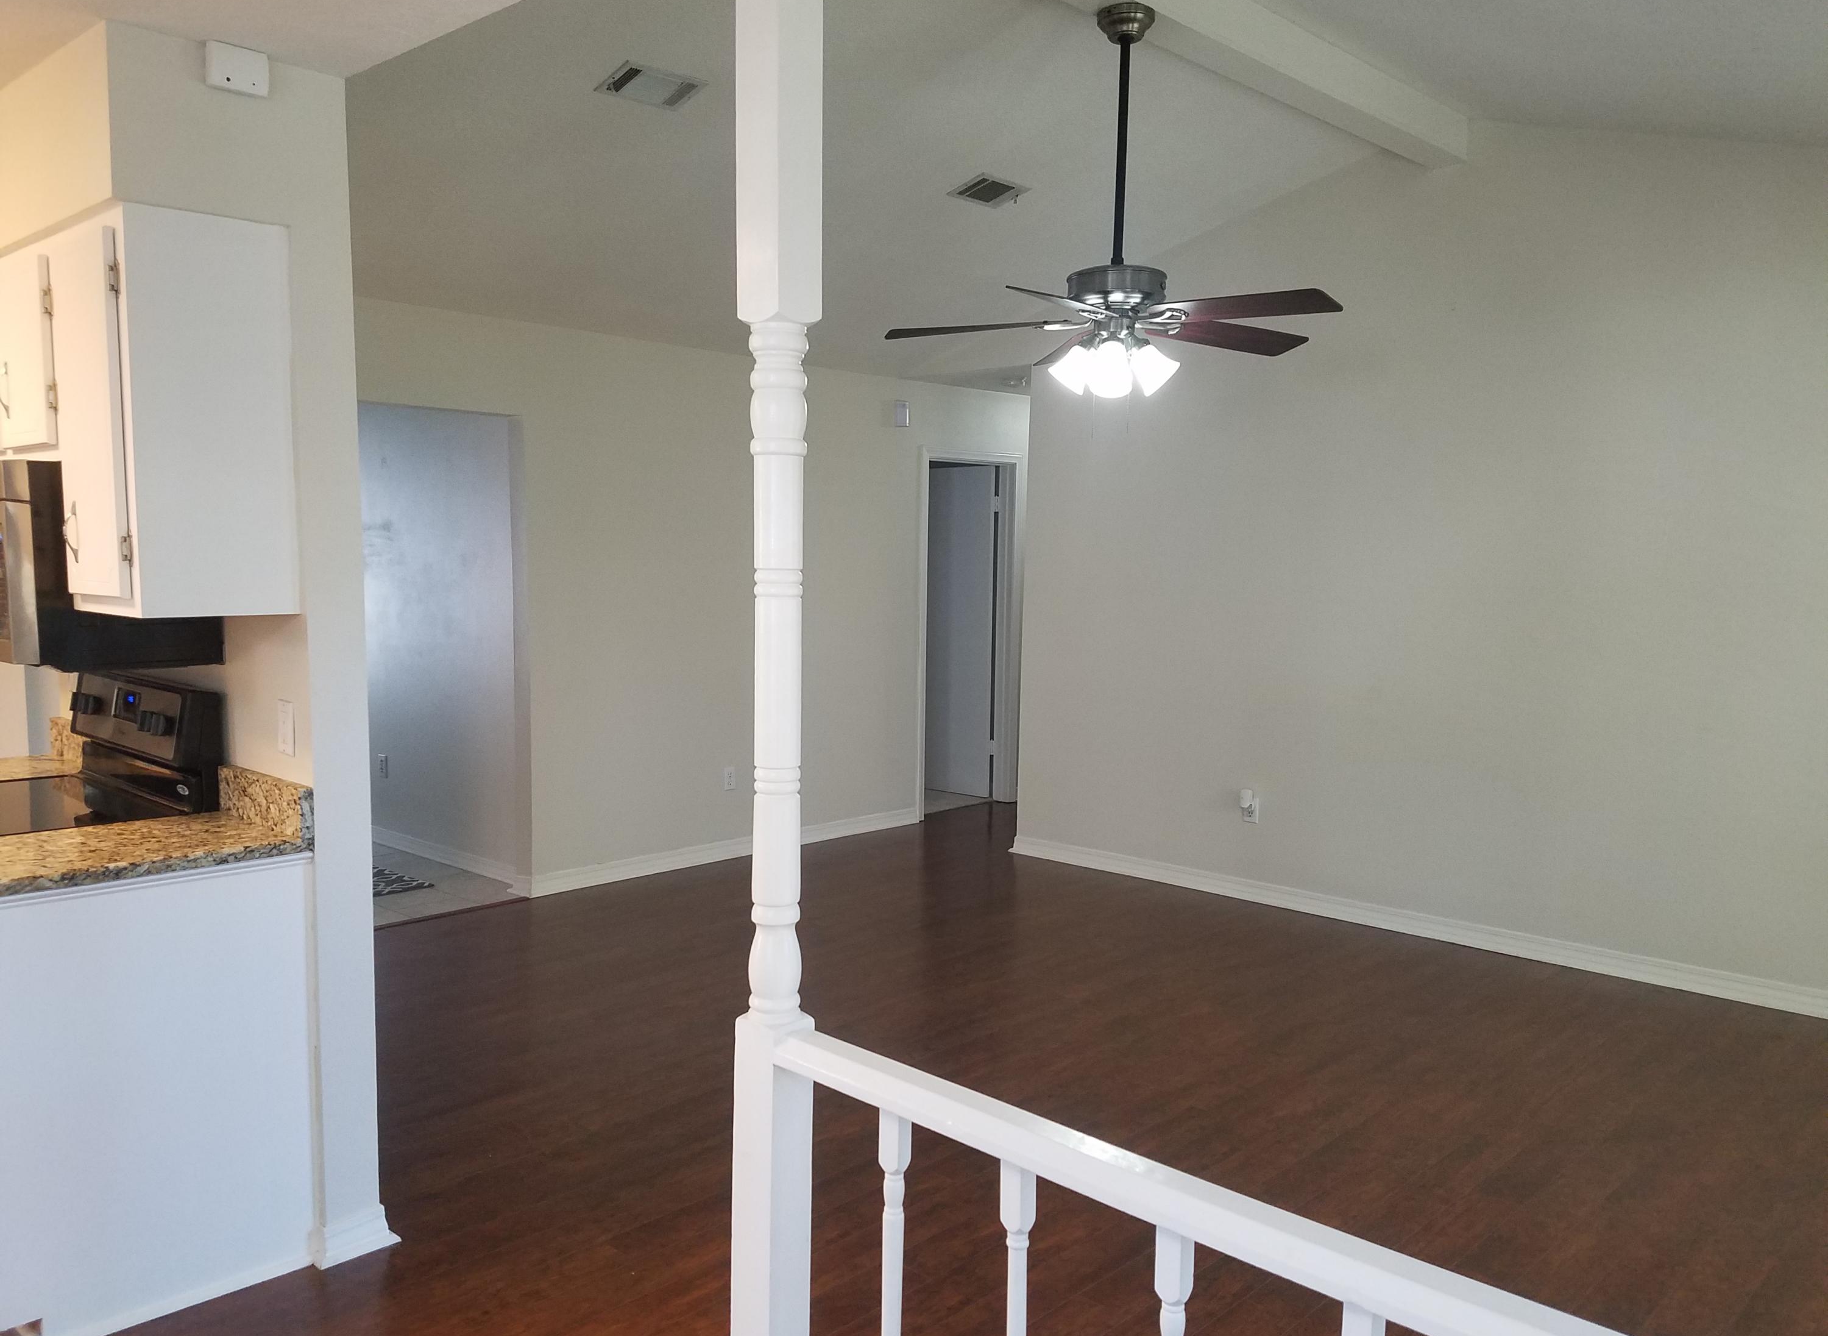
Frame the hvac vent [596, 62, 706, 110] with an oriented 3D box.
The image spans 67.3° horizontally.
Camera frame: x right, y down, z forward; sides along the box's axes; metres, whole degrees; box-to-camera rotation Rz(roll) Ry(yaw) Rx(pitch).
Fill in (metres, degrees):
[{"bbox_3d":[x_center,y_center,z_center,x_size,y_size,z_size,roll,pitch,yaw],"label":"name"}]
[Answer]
[{"bbox_3d":[-0.768,-1.709,4.041,0.183,0.020,0.287,-14,-6,44],"label":"hvac vent"}]

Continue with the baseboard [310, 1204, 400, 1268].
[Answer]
[{"bbox_3d":[-1.215,1.236,3.003,0.030,0.087,0.176,6,7,43],"label":"baseboard"}]

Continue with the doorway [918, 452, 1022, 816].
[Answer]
[{"bbox_3d":[0.295,-0.197,7.920,0.140,2.046,0.901,6,7,43],"label":"doorway"}]

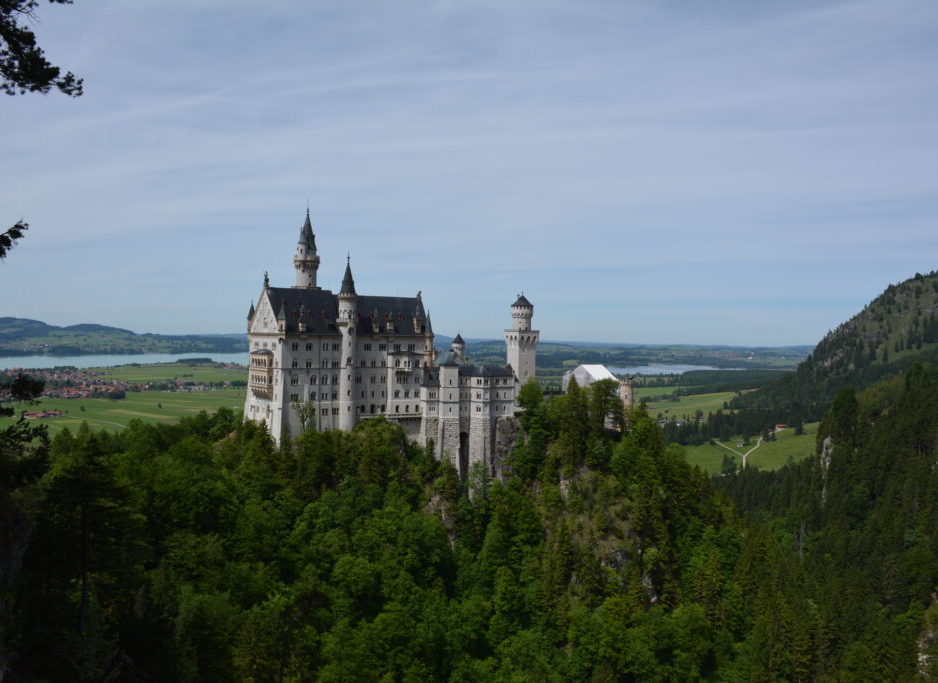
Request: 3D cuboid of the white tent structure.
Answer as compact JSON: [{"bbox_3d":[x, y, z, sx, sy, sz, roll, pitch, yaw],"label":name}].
[{"bbox_3d":[52.000,16.200,325.000,12.000,12.500,20.500,0,0,-36],"label":"white tent structure"}]

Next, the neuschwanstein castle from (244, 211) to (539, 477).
[{"bbox_3d":[-18.000,0.000,278.000,113.000,88.000,40.000,0,0,-34],"label":"neuschwanstein castle"}]

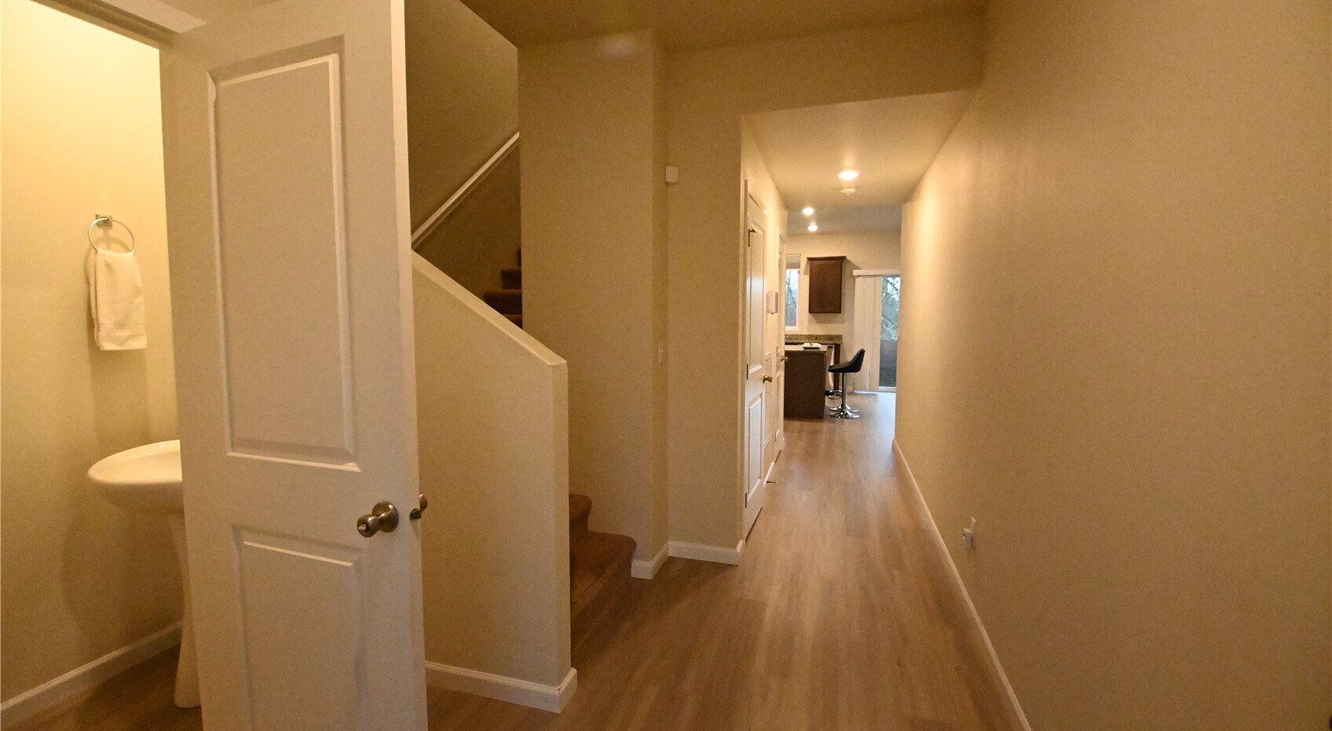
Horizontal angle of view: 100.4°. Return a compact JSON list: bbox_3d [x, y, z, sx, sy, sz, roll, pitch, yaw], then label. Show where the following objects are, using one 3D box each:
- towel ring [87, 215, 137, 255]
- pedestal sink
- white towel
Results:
[{"bbox_3d":[-2.004,-0.458,1.998,0.065,0.165,0.145,2,5,17],"label":"towel ring"},{"bbox_3d":[-1.601,0.724,1.928,0.630,0.850,0.540,2,5,17],"label":"pedestal sink"},{"bbox_3d":[-1.992,-0.231,2.003,0.075,0.360,0.150,2,5,17],"label":"white towel"}]

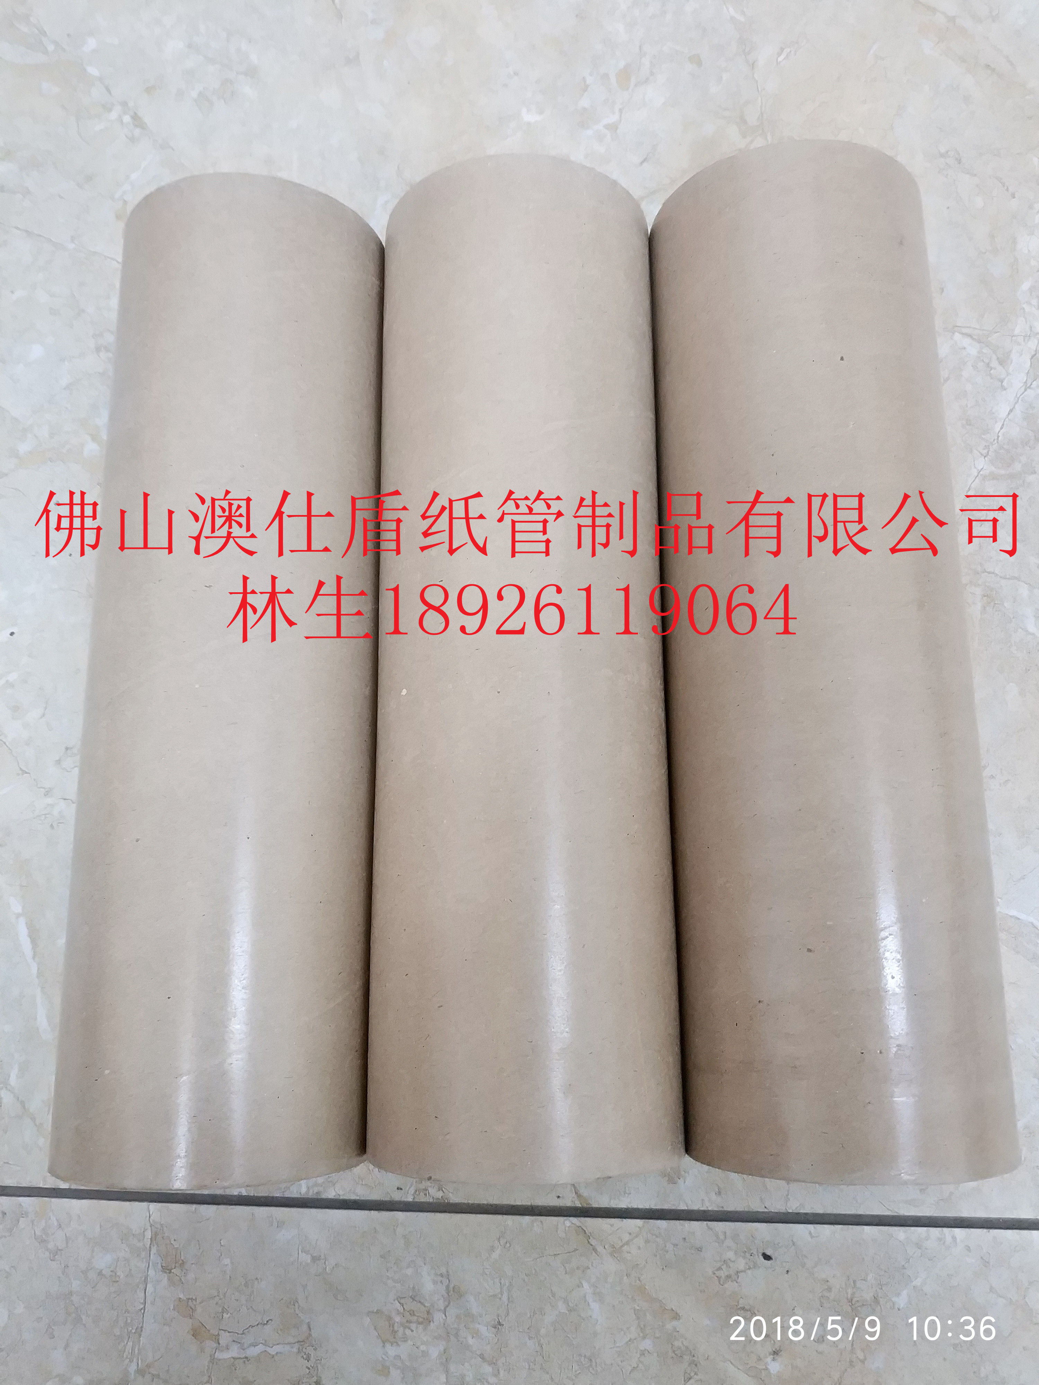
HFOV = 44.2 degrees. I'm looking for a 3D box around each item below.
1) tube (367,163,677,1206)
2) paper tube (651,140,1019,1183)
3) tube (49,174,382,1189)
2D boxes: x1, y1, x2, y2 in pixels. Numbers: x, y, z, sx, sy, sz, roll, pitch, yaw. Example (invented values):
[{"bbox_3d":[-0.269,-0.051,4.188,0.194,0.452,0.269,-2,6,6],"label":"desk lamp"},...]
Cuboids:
[{"bbox_3d":[0.001,-0.011,0.431,0.096,0.096,0.319,-1,76,2],"label":"tube"},{"bbox_3d":[0.099,-0.013,0.427,0.096,0.096,0.320,-2,76,2],"label":"paper tube"},{"bbox_3d":[-0.097,-0.007,0.436,0.094,0.094,0.319,-1,76,3],"label":"tube"}]

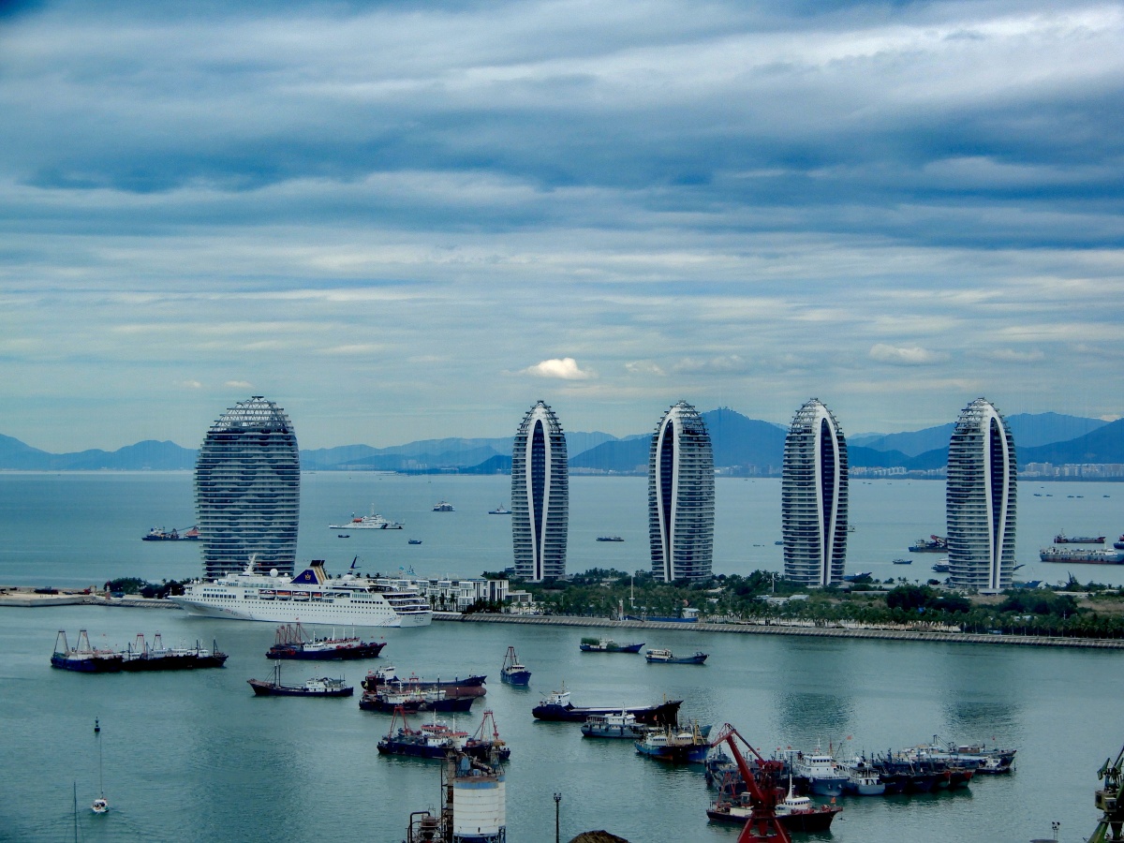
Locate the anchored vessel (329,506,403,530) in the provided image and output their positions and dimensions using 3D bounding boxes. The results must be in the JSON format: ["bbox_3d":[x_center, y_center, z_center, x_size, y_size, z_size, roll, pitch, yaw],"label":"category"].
[{"bbox_3d":[-229.261,112.486,3240.000,89.500,28.000,12.500,0,-1,10],"label":"anchored vessel"}]

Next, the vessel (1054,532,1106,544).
[{"bbox_3d":[506.720,113.164,2700.000,51.000,12.500,9.000,0,-1,4],"label":"vessel"}]

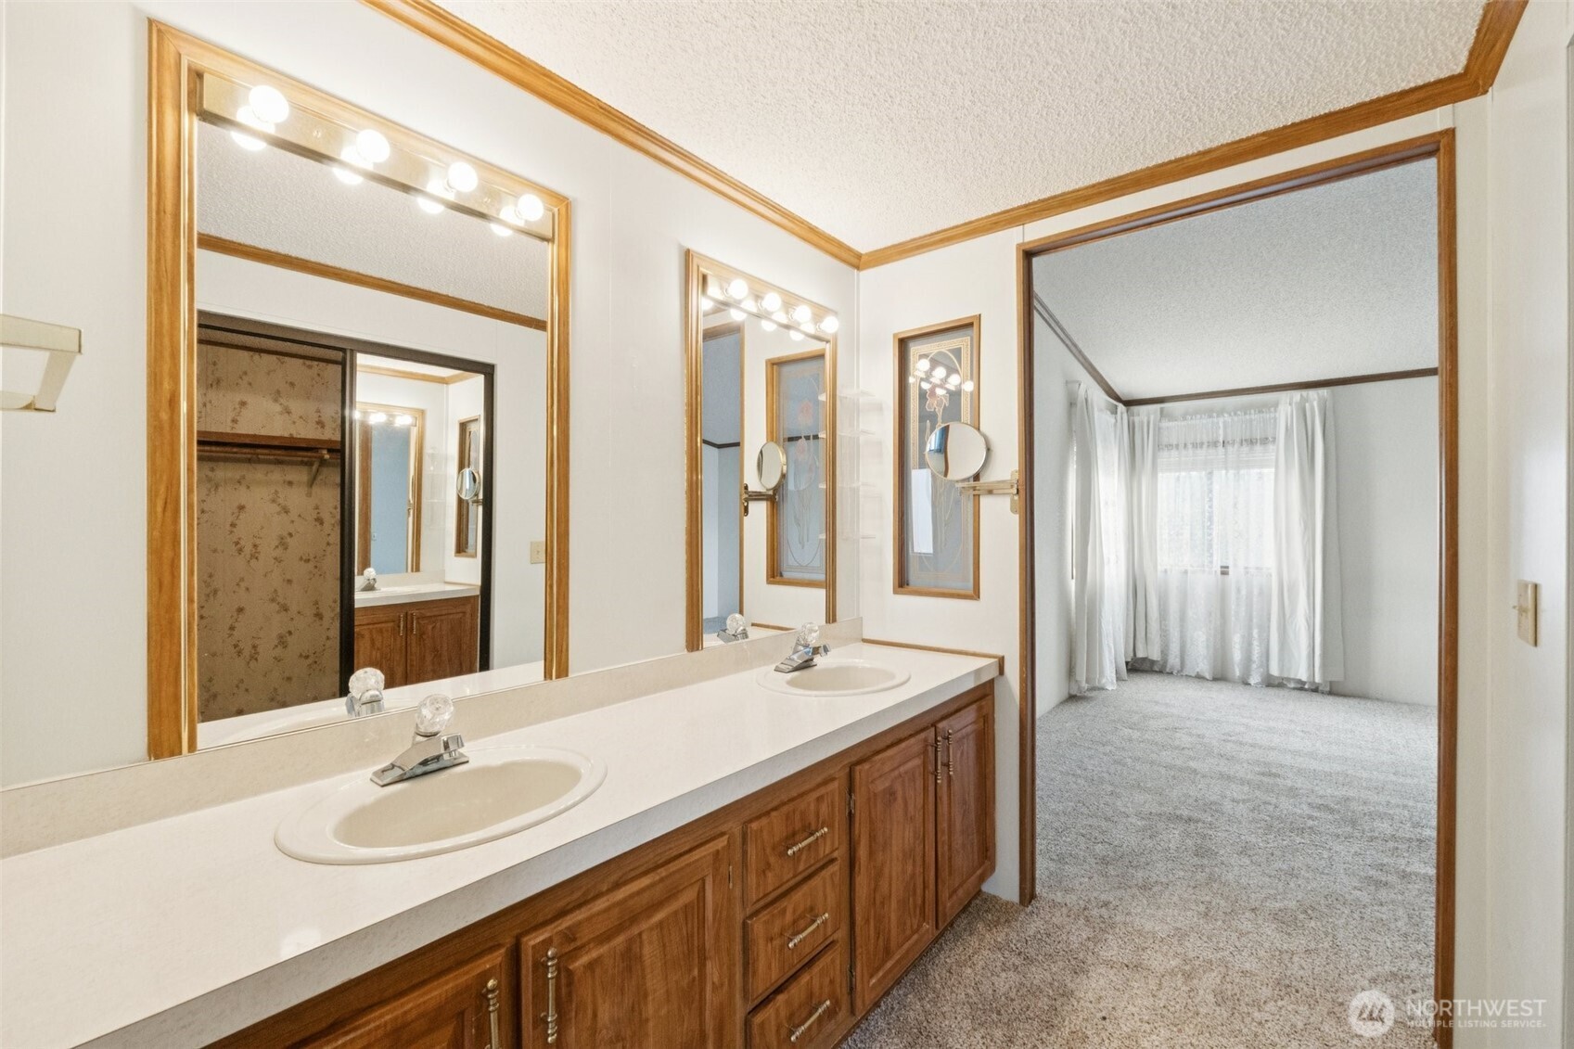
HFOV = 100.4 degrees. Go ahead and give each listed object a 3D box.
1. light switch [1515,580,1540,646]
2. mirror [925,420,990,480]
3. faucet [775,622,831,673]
[{"bbox_3d":[1.367,0.165,1.218,0.020,0.115,0.082,0,0,39],"label":"light switch"},{"bbox_3d":[0.592,-0.252,2.290,0.206,0.206,0.024,0,0,21],"label":"mirror"},{"bbox_3d":[0.073,0.384,2.055,0.160,0.147,0.153,0,0,39],"label":"faucet"}]

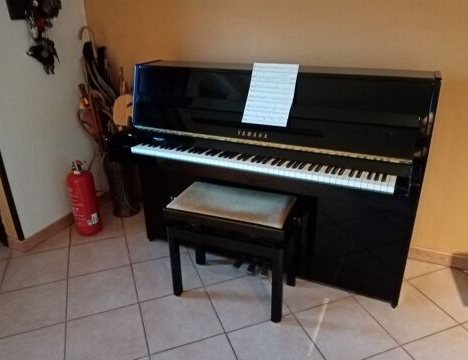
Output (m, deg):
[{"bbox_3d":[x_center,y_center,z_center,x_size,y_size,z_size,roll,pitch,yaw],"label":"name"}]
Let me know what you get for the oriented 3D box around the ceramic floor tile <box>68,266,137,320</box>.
[{"bbox_3d":[-0.691,0.581,1.887,0.334,0.010,0.334,-9,25,-19],"label":"ceramic floor tile"}]

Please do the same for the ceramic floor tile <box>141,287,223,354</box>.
[{"bbox_3d":[-0.255,0.654,1.705,0.334,0.010,0.334,-9,25,-19],"label":"ceramic floor tile"}]

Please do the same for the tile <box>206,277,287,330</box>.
[{"bbox_3d":[0.061,0.604,1.814,0.334,0.010,0.334,-9,25,-19],"label":"tile"}]

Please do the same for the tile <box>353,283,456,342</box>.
[{"bbox_3d":[0.812,0.627,1.741,0.334,0.010,0.334,-9,25,-19],"label":"tile"}]

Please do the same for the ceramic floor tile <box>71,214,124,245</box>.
[{"bbox_3d":[-0.931,0.335,2.469,0.334,0.010,0.334,-9,25,-19],"label":"ceramic floor tile"}]

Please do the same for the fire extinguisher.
[{"bbox_3d":[-0.980,0.108,2.343,0.168,0.507,0.172,12,26,27],"label":"fire extinguisher"}]

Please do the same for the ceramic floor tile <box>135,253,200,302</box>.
[{"bbox_3d":[-0.375,0.531,1.996,0.334,0.010,0.334,-9,25,-19],"label":"ceramic floor tile"}]

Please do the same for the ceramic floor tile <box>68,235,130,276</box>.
[{"bbox_3d":[-0.811,0.458,2.178,0.334,0.010,0.334,-9,25,-19],"label":"ceramic floor tile"}]

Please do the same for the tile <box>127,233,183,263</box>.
[{"bbox_3d":[-0.495,0.408,2.287,0.334,0.010,0.334,-9,25,-19],"label":"tile"}]

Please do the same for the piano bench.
[{"bbox_3d":[0.000,0.331,1.790,0.591,0.512,0.324,8,25,19],"label":"piano bench"}]

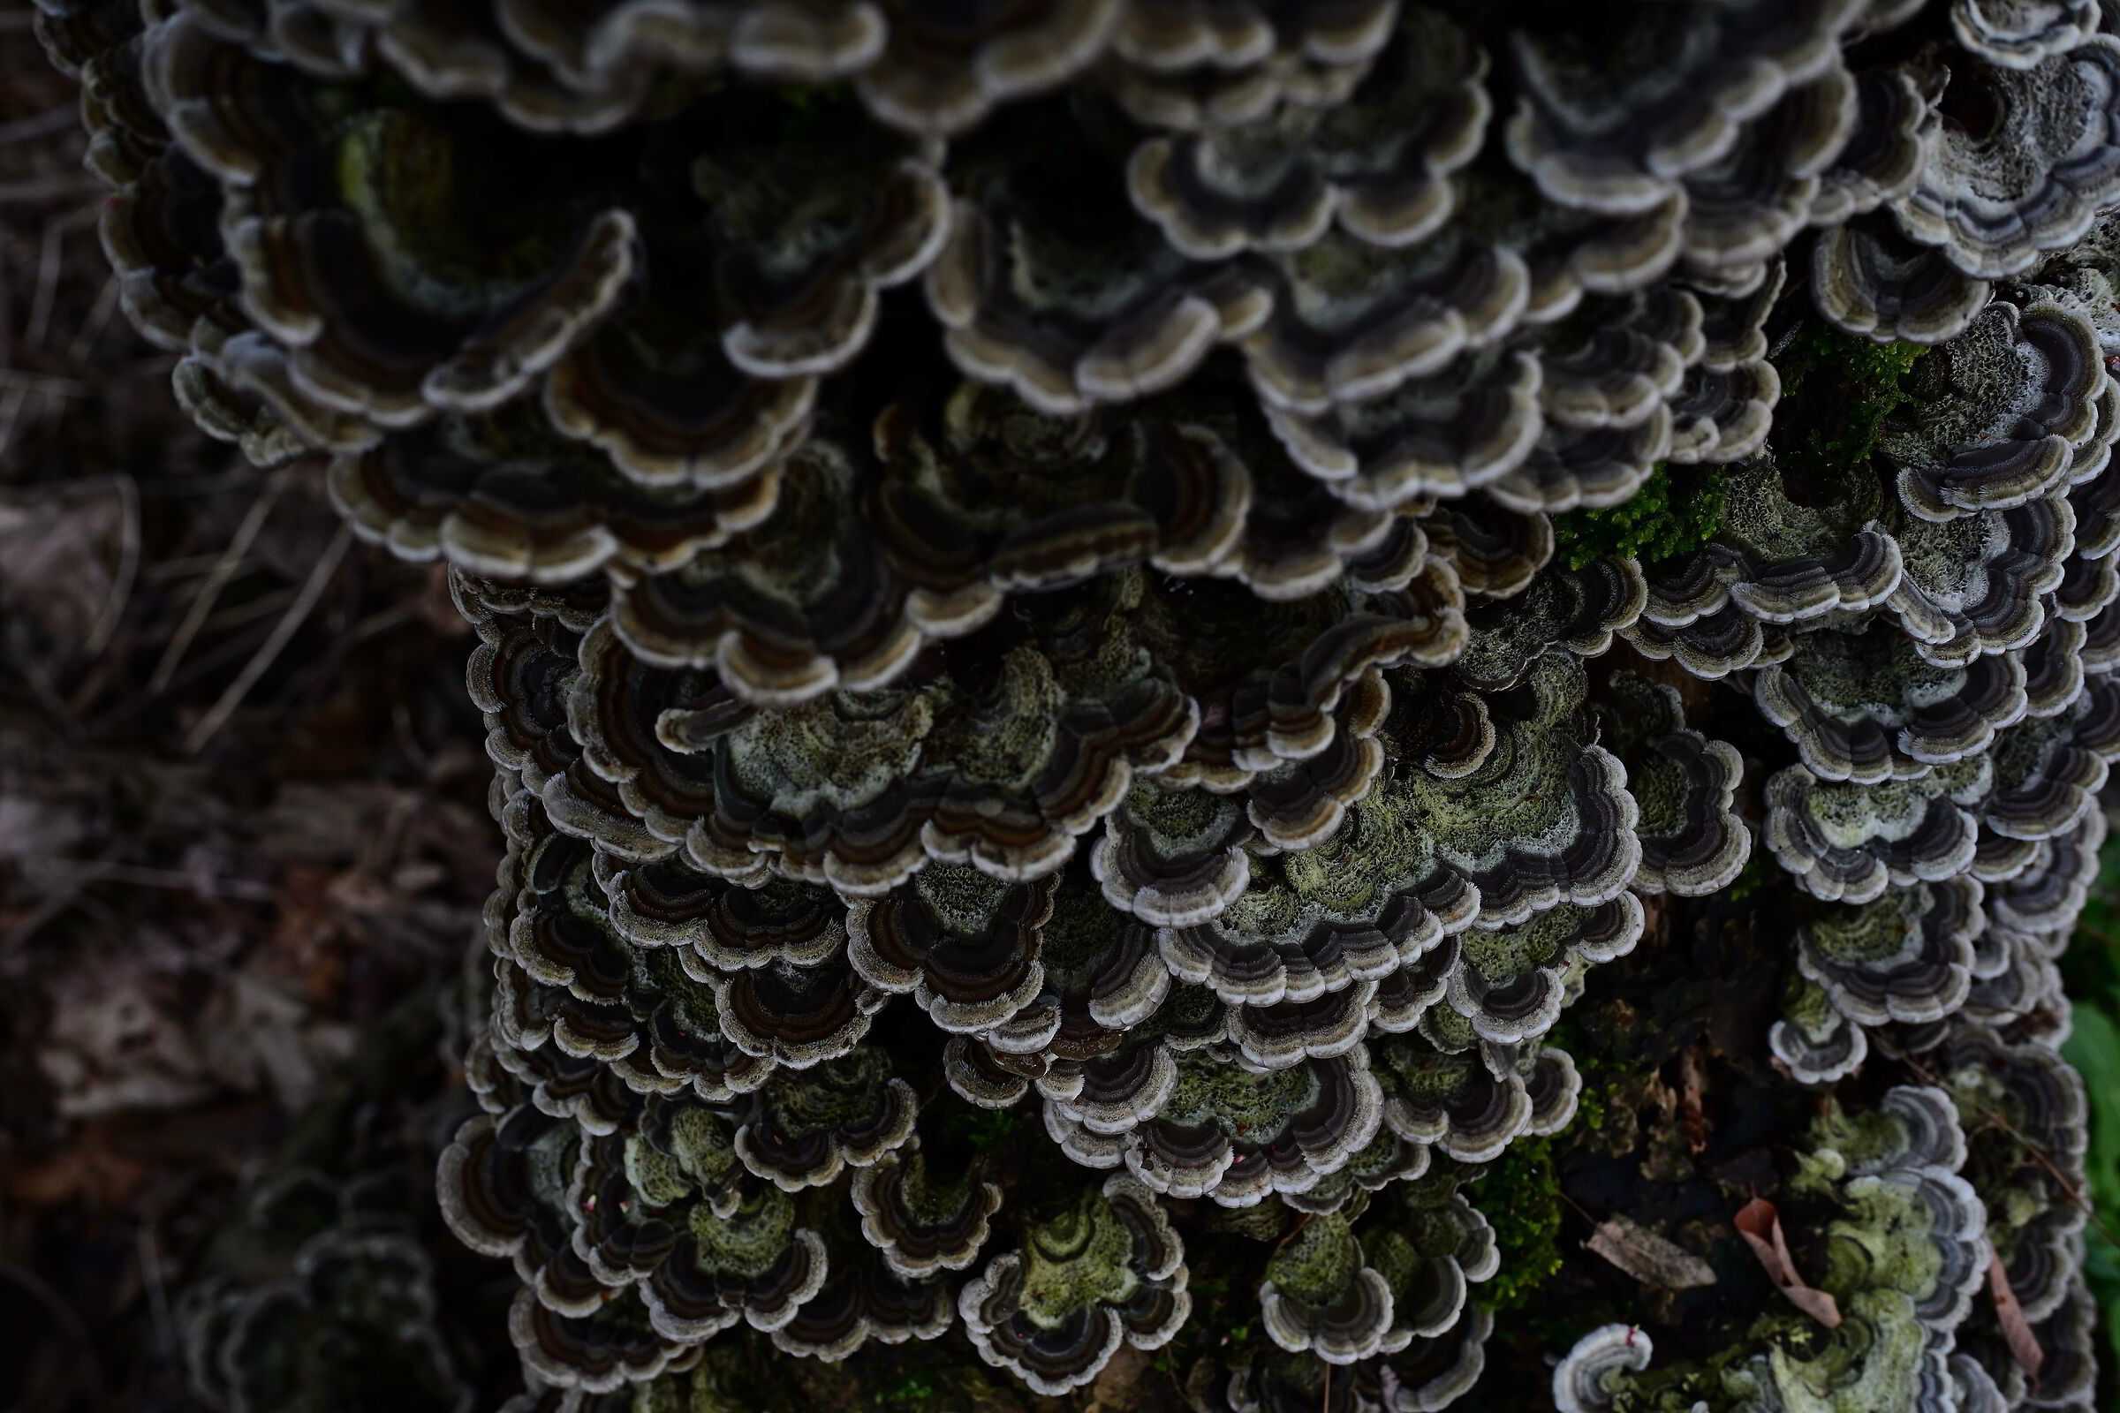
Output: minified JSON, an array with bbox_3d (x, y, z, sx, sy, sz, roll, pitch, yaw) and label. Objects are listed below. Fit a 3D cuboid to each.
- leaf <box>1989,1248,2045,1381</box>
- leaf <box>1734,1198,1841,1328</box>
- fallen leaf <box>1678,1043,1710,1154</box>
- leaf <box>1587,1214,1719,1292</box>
[{"bbox_3d":[0.264,0.169,0.650,0.009,0.006,0.035,-15,81,-12],"label":"leaf"},{"bbox_3d":[0.196,0.149,0.630,0.013,0.009,0.040,-29,75,-9],"label":"leaf"},{"bbox_3d":[0.170,0.105,0.630,0.007,0.005,0.028,-5,84,-3],"label":"fallen leaf"},{"bbox_3d":[0.159,0.148,0.630,0.035,0.005,0.013,15,73,5],"label":"leaf"}]

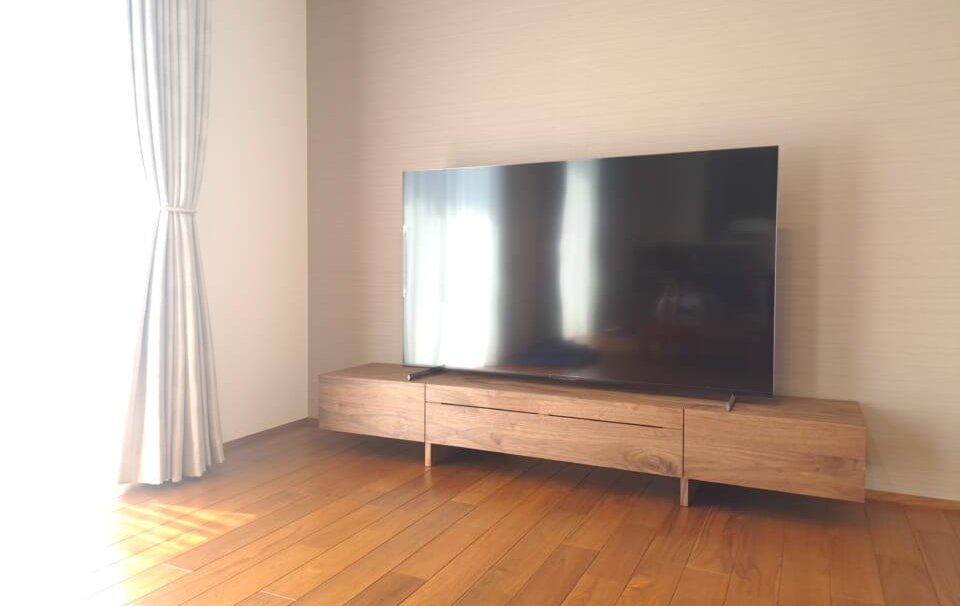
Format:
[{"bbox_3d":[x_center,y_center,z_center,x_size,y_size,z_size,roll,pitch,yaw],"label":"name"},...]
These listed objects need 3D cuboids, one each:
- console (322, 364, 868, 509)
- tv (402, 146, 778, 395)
[{"bbox_3d":[0.305,0.487,2.567,2.020,0.329,0.379,2,3,26],"label":"console"},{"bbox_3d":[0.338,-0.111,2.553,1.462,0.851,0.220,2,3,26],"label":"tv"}]

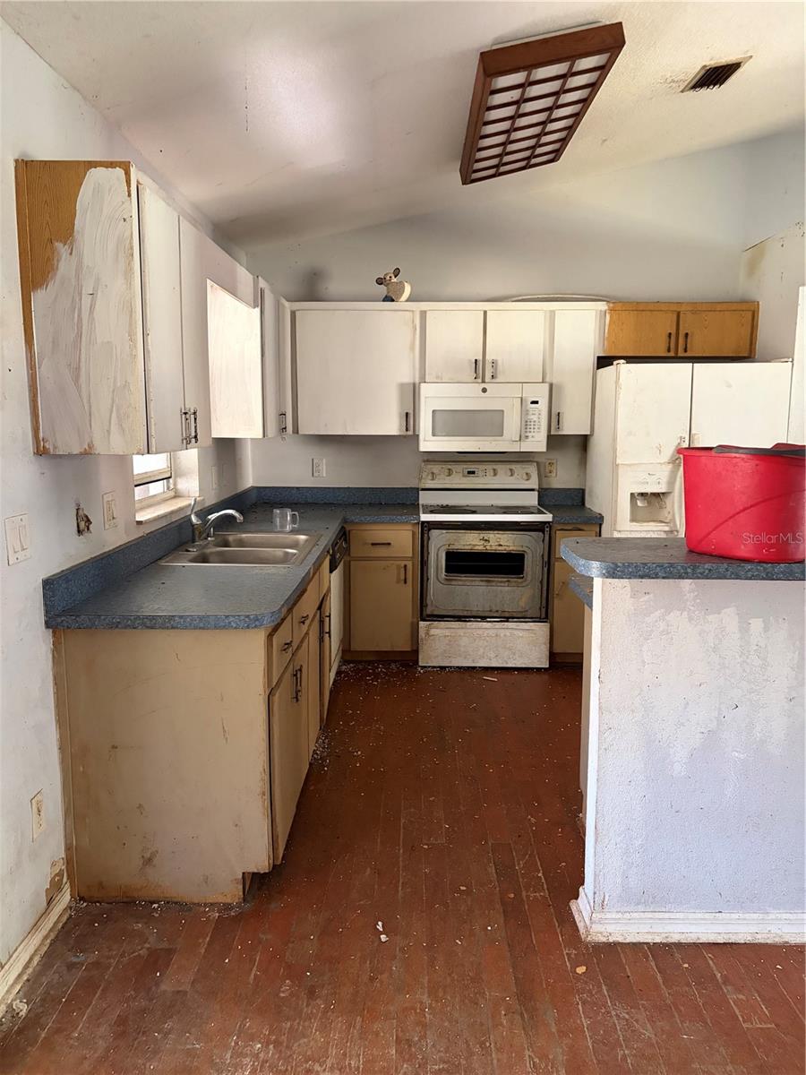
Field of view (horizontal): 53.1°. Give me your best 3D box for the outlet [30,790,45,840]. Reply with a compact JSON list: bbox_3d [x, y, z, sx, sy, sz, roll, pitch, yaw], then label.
[{"bbox_3d":[-1.015,0.773,2.247,0.009,0.119,0.073,0,9,1],"label":"outlet"}]

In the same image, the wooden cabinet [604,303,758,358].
[{"bbox_3d":[1.648,-1.249,4.923,0.906,0.313,0.334,0,9,1],"label":"wooden cabinet"}]

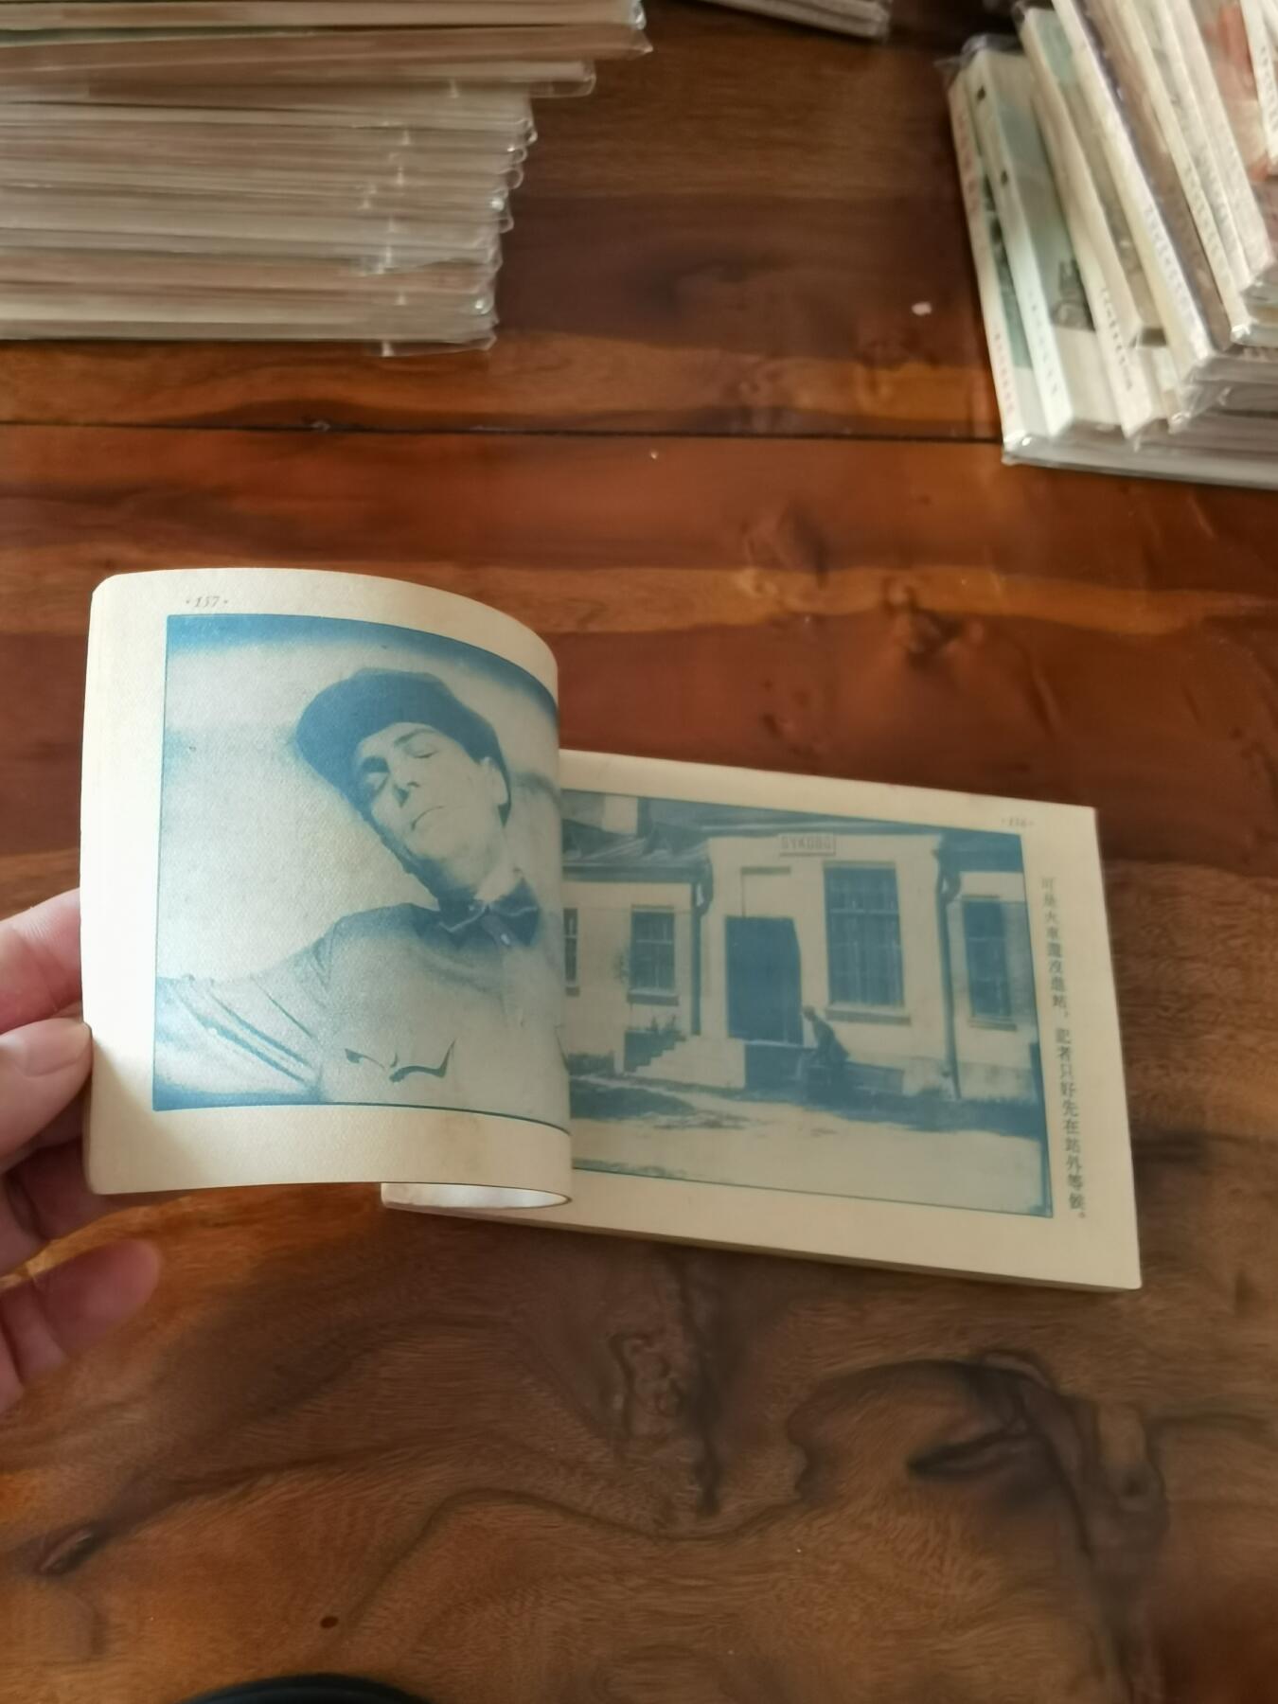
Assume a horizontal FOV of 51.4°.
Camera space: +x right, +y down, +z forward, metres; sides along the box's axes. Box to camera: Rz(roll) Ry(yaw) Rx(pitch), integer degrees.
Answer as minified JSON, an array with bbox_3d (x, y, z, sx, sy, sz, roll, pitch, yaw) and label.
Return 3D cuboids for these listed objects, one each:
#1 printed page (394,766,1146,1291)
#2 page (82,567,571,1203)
[{"bbox_3d":[0.025,0.026,0.249,0.129,0.006,0.096,7,60,-1],"label":"printed page"},{"bbox_3d":[-0.047,0.005,0.212,0.085,0.030,0.098,8,72,-29],"label":"page"}]

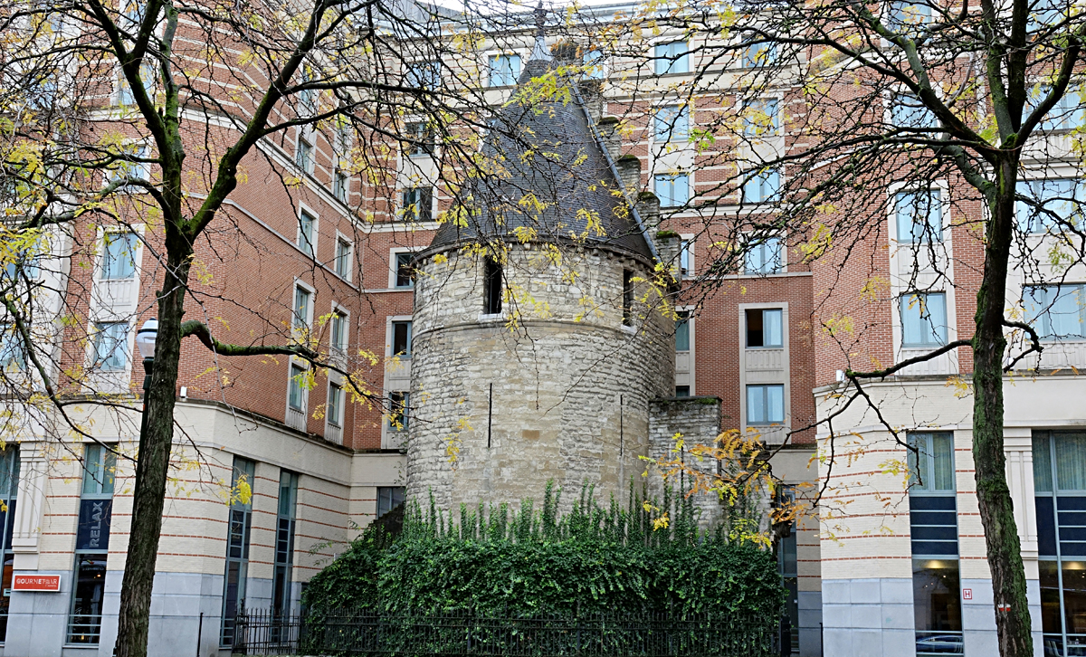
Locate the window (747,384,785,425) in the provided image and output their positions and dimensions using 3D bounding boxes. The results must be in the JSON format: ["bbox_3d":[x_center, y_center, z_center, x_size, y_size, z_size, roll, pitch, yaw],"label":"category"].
[{"bbox_3d":[8.364,2.862,46.471,1.405,1.567,0.150,-2,-14,13],"label":"window"}]

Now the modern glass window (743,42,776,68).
[{"bbox_3d":[8.715,-11.162,49.760,1.388,1.502,0.150,-2,-14,13],"label":"modern glass window"}]

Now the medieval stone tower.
[{"bbox_3d":[0.052,-0.178,42.949,9.038,22.880,8.857,-3,-14,17],"label":"medieval stone tower"}]

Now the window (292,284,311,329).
[{"bbox_3d":[-8.969,-0.676,45.909,0.150,1.487,1.230,-2,-14,13],"label":"window"}]

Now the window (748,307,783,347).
[{"bbox_3d":[8.434,-0.011,47.145,1.408,1.542,0.150,-2,-14,13],"label":"window"}]

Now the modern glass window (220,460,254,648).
[{"bbox_3d":[-9.994,7.271,40.407,0.150,6.020,1.687,-2,-14,13],"label":"modern glass window"}]

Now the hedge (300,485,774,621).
[{"bbox_3d":[-0.181,7.236,36.386,14.014,5.291,2.860,-2,-14,13],"label":"hedge"}]

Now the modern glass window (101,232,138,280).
[{"bbox_3d":[-13.477,-2.336,39.424,1.171,1.556,0.150,-2,-14,13],"label":"modern glass window"}]

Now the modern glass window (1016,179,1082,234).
[{"bbox_3d":[13.519,-3.237,32.708,1.873,1.478,0.150,-2,-14,13],"label":"modern glass window"}]

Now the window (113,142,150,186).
[{"bbox_3d":[-13.421,-5.197,40.098,1.125,1.526,0.150,-2,-14,13],"label":"window"}]

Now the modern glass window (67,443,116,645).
[{"bbox_3d":[-13.601,6.453,37.339,1.081,5.986,0.150,-2,-14,13],"label":"modern glass window"}]

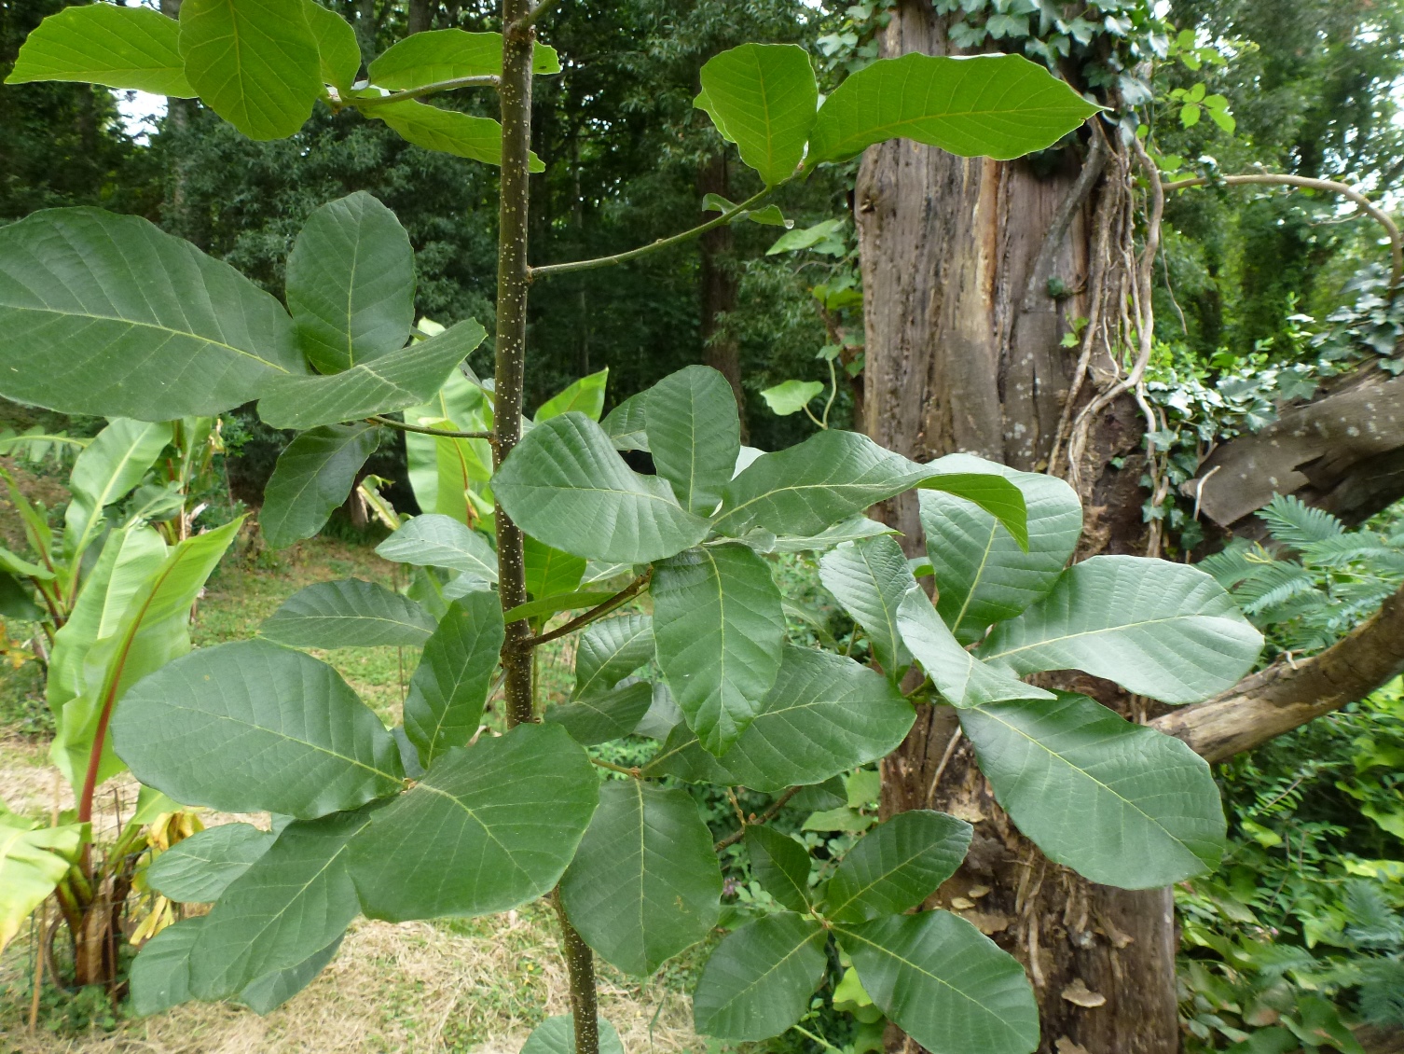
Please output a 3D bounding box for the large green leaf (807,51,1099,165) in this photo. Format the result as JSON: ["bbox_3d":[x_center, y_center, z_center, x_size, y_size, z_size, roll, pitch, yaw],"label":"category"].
[{"bbox_3d":[0.207,-0.341,0.798,0.241,0.085,0.050,-4,36,0],"label":"large green leaf"}]

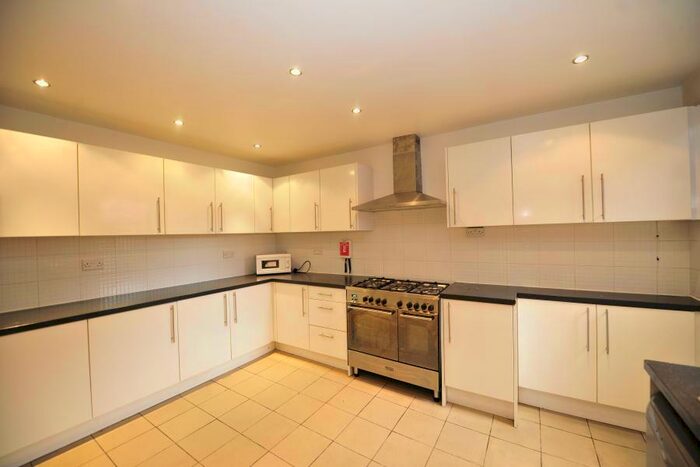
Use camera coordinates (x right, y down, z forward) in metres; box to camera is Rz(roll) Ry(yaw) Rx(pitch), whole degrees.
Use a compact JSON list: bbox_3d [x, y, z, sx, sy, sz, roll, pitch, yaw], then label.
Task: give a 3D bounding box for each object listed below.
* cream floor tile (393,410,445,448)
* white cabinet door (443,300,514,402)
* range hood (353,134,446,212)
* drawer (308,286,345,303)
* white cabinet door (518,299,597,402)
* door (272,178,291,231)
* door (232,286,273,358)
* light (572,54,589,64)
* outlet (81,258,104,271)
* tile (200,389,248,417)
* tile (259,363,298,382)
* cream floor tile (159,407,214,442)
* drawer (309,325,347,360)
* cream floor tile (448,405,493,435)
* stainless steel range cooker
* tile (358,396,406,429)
[{"bbox_3d":[0.520,1.433,2.016,0.300,0.015,0.300,-1,-1,33],"label":"cream floor tile"},{"bbox_3d":[1.007,0.898,2.145,0.490,0.715,0.030,-1,0,32],"label":"white cabinet door"},{"bbox_3d":[0.535,-0.639,2.773,0.900,0.768,0.500,-1,0,33],"label":"range hood"},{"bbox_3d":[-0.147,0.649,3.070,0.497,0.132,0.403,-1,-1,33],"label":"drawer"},{"bbox_3d":[1.593,0.881,2.112,0.490,0.715,0.030,-1,0,32],"label":"white cabinet door"},{"bbox_3d":[-0.895,-0.369,3.585,0.316,0.715,0.030,-1,0,32],"label":"door"},{"bbox_3d":[-1.126,0.956,3.084,0.030,0.715,0.519,-1,0,32],"label":"door"},{"bbox_3d":[1.375,-1.041,1.625,0.088,0.020,0.088,-1,-1,33],"label":"light"},{"bbox_3d":[-2.200,0.266,2.333,0.012,0.090,0.148,-1,-1,33],"label":"outlet"},{"bbox_3d":[-1.069,1.448,2.317,0.298,0.010,0.298,-1,-1,33],"label":"tile"},{"bbox_3d":[-0.755,1.459,2.871,0.300,0.015,0.300,-1,-1,33],"label":"tile"},{"bbox_3d":[-1.235,1.453,2.067,0.300,0.010,0.301,-1,0,33],"label":"cream floor tile"},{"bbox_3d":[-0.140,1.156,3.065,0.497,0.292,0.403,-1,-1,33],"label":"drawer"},{"bbox_3d":[0.927,1.412,2.101,0.300,0.010,0.290,-1,0,33],"label":"cream floor tile"},{"bbox_3d":[0.513,0.958,2.714,0.900,0.921,0.610,-1,0,33],"label":"stainless steel range cooker"},{"bbox_3d":[0.262,1.423,2.162,0.298,0.010,0.298,-1,-1,33],"label":"tile"}]

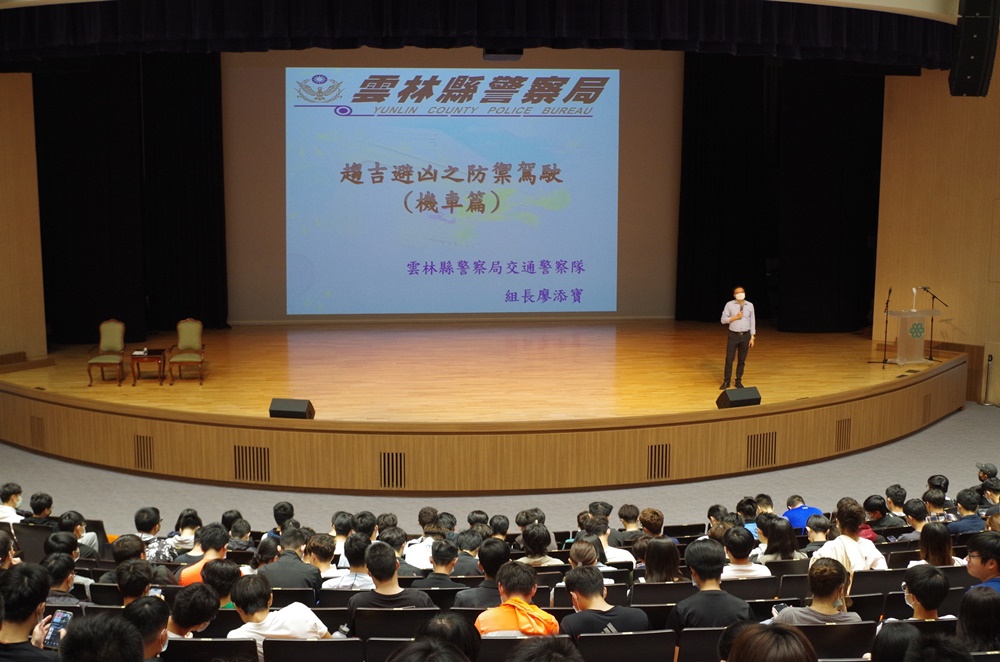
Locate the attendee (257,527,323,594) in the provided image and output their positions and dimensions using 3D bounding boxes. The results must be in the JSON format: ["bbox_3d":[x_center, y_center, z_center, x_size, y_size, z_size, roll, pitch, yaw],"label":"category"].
[{"bbox_3d":[-1.422,1.930,8.331,0.480,1.240,0.750,0,9,3],"label":"attendee"}]

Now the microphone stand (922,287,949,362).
[{"bbox_3d":[8.362,-0.151,22.424,0.550,1.460,0.500,1,9,8],"label":"microphone stand"}]

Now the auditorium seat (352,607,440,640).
[{"bbox_3d":[-0.599,2.014,7.156,0.530,0.870,0.620,0,9,-1],"label":"auditorium seat"}]

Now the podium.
[{"bbox_3d":[7.913,0.074,22.306,0.850,1.060,0.550,-3,9,-18],"label":"podium"}]

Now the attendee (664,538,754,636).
[{"bbox_3d":[1.045,1.686,6.379,0.480,1.280,0.750,-1,9,-9],"label":"attendee"}]

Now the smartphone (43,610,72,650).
[{"bbox_3d":[-1.927,1.304,5.081,0.078,0.163,0.009,9,-31,3],"label":"smartphone"}]

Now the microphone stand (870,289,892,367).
[{"bbox_3d":[7.249,-0.090,21.978,0.540,1.470,0.560,3,9,17],"label":"microphone stand"}]

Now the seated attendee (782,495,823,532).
[{"bbox_3d":[3.260,2.387,13.116,0.480,1.120,0.760,-2,9,-13],"label":"seated attendee"}]

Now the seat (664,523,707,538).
[{"bbox_3d":[2.093,2.656,13.720,0.510,0.870,0.580,-1,9,-9],"label":"seat"}]

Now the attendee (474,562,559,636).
[{"bbox_3d":[0.073,1.756,6.278,0.480,1.170,0.760,0,9,-3],"label":"attendee"}]

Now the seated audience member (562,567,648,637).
[{"bbox_3d":[0.500,1.761,6.346,0.480,1.140,0.760,-1,9,-8],"label":"seated audience member"}]

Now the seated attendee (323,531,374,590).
[{"bbox_3d":[-0.978,1.940,8.333,0.480,1.220,0.750,0,8,0],"label":"seated attendee"}]

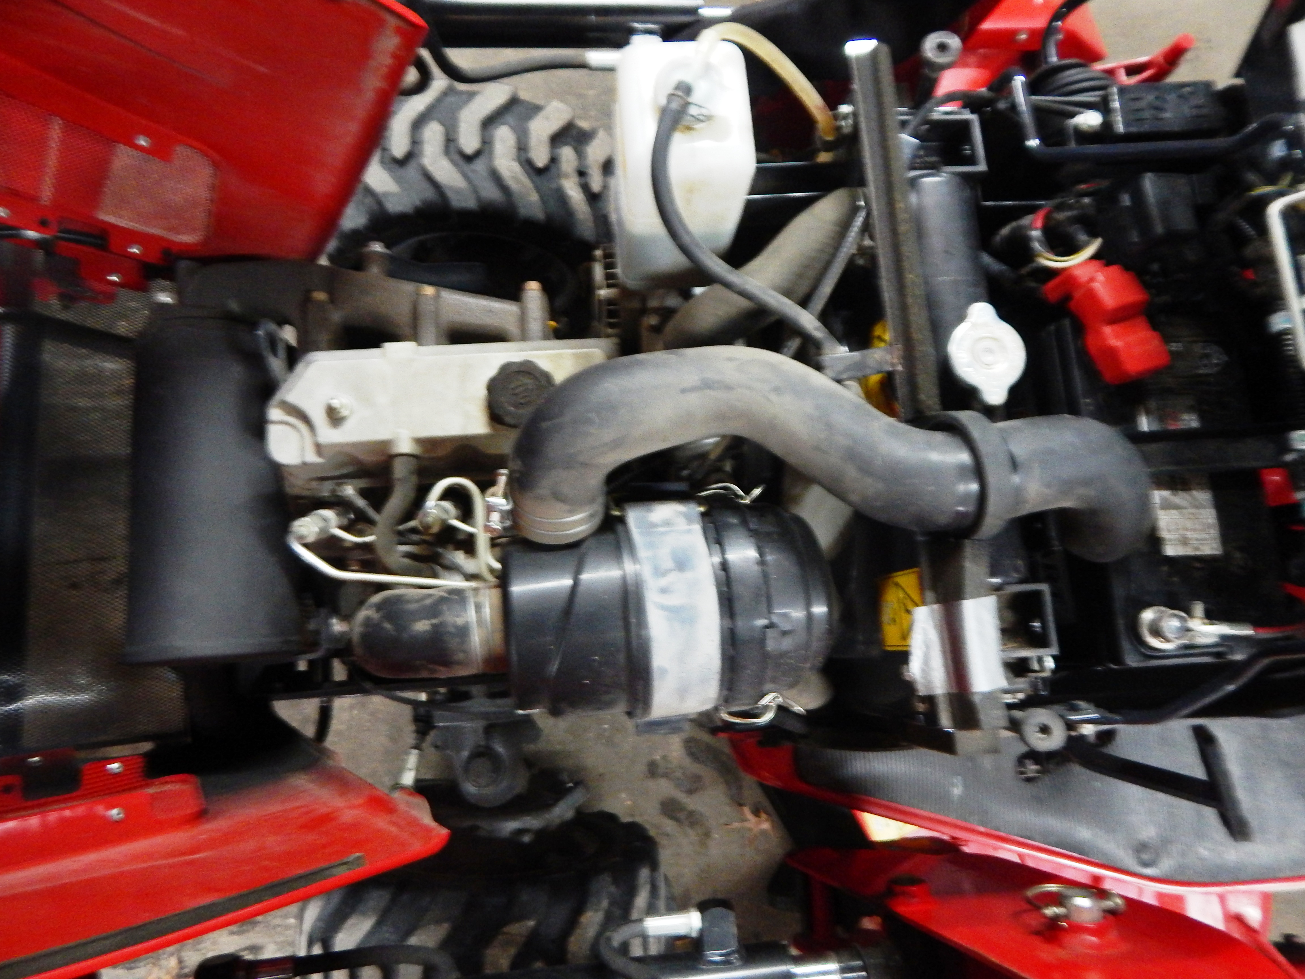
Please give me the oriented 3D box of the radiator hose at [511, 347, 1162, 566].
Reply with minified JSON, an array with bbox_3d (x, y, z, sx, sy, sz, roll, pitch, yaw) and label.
[{"bbox_3d":[0.116,-0.024,0.545,0.400,0.115,0.145,-3,79,-2],"label":"radiator hose"}]

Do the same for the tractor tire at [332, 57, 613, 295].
[{"bbox_3d":[-0.268,-0.398,1.250,0.455,0.455,0.200,-3,79,-2],"label":"tractor tire"}]

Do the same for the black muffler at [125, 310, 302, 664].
[{"bbox_3d":[-0.346,0.001,0.648,0.115,0.115,0.262,-8,77,-8],"label":"black muffler"}]

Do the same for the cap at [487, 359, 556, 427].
[{"bbox_3d":[-0.092,-0.068,0.586,0.049,0.025,0.049,0,79,-1],"label":"cap"}]

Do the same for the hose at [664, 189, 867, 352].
[{"bbox_3d":[0.087,-0.155,0.610,0.190,0.050,0.055,-37,82,-1],"label":"hose"}]

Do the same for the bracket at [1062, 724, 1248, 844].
[{"bbox_3d":[0.343,0.200,0.564,0.122,0.050,0.080,-3,79,-2],"label":"bracket"}]

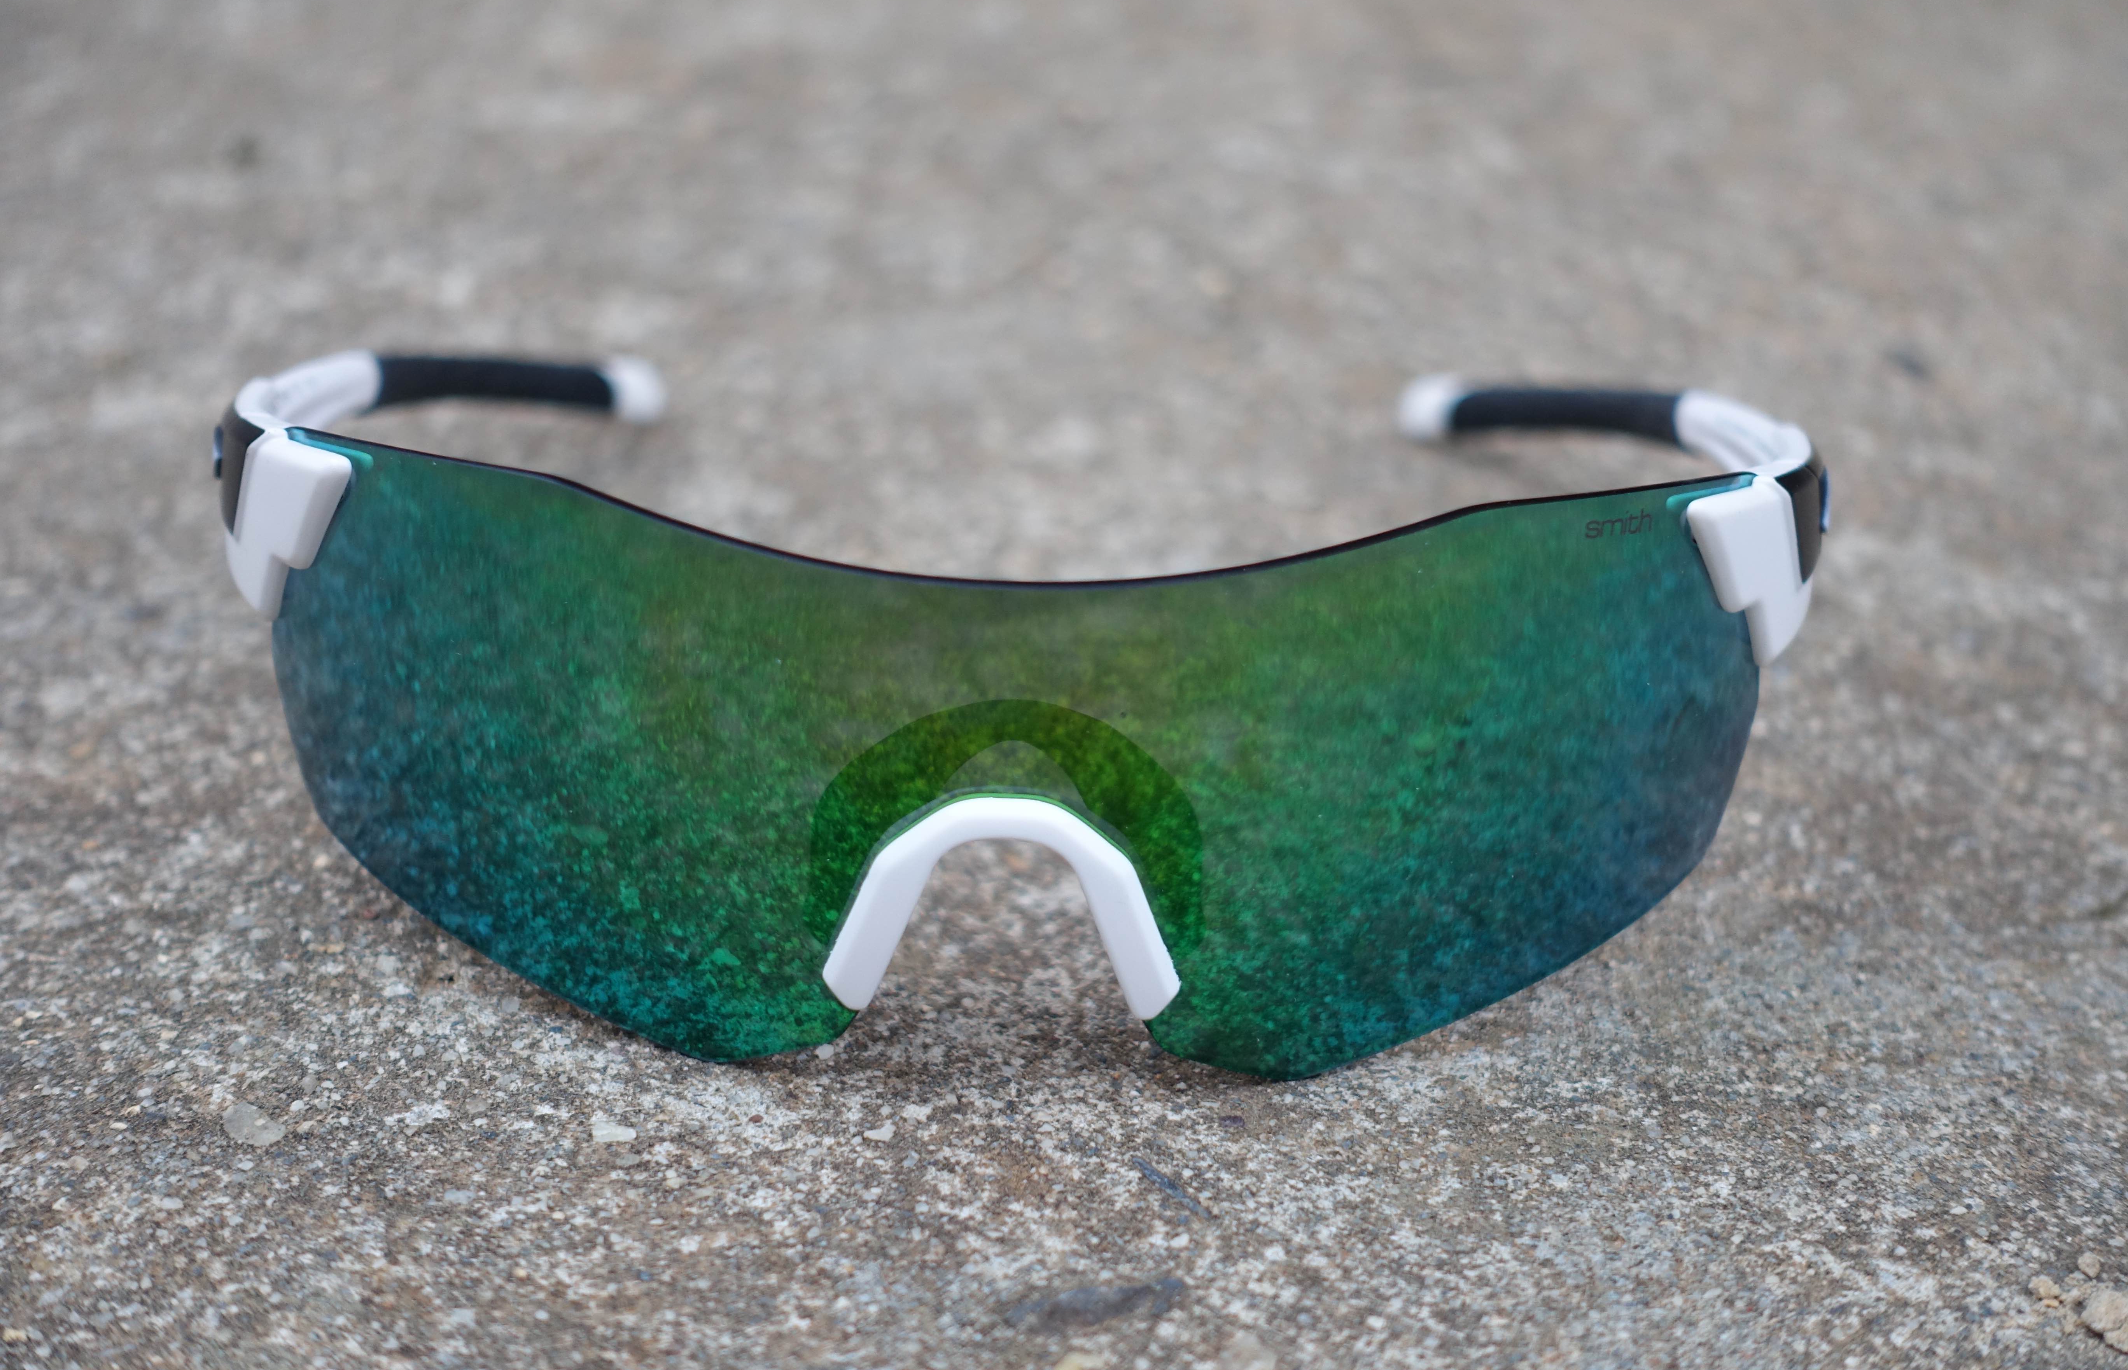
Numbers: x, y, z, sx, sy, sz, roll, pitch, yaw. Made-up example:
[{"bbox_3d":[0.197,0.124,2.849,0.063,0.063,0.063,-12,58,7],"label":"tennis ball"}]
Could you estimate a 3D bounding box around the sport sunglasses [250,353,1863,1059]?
[{"bbox_3d":[-0.004,-0.021,0.396,0.143,0.048,0.151,2,25,0],"label":"sport sunglasses"}]

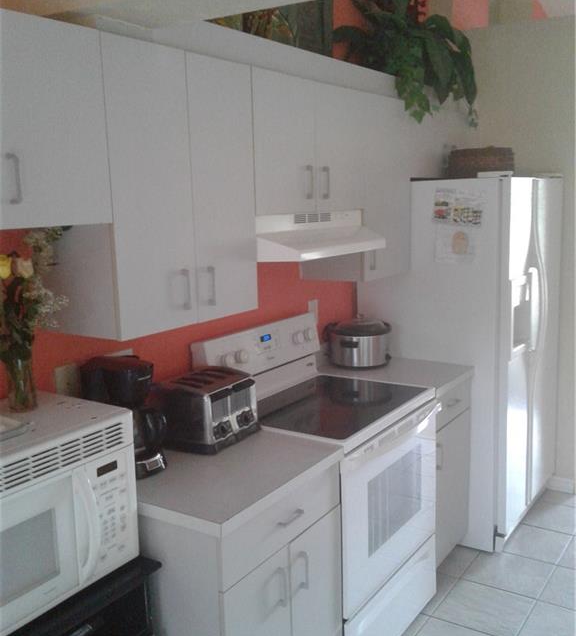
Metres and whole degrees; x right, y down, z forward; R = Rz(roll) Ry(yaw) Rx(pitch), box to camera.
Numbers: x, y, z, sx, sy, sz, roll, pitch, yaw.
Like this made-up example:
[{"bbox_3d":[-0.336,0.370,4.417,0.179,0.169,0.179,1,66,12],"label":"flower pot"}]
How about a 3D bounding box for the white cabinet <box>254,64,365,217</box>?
[{"bbox_3d":[-0.030,-0.623,2.698,0.305,0.463,0.762,5,11,32],"label":"white cabinet"}]

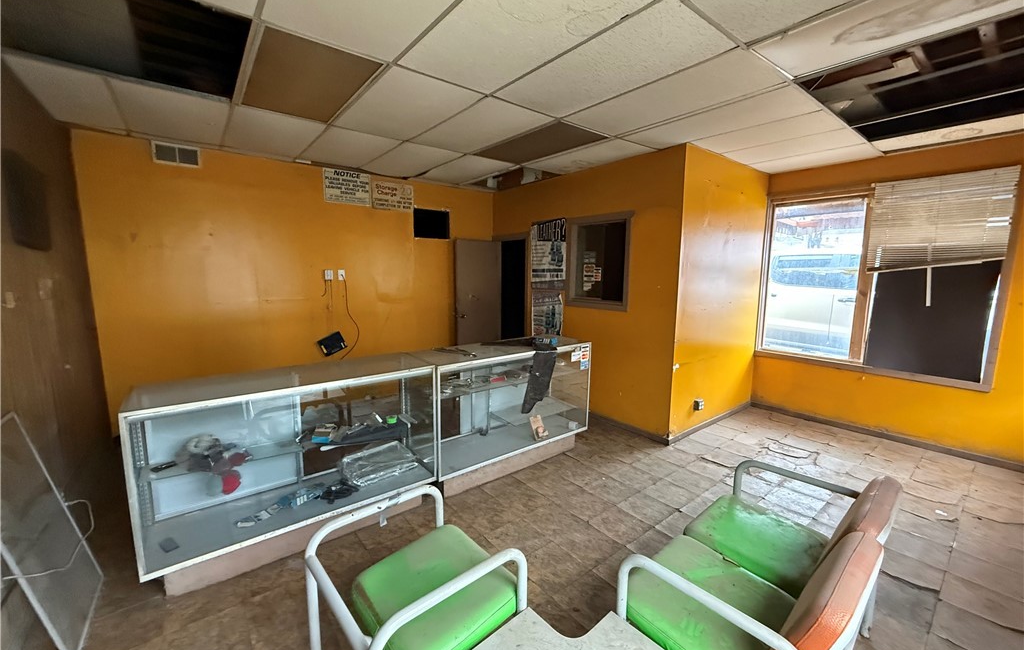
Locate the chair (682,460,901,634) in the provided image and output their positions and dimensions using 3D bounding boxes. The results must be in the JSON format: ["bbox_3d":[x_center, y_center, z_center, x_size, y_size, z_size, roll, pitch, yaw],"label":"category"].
[{"bbox_3d":[1.187,0.981,1.807,0.590,0.770,0.680,-5,10,-38],"label":"chair"}]

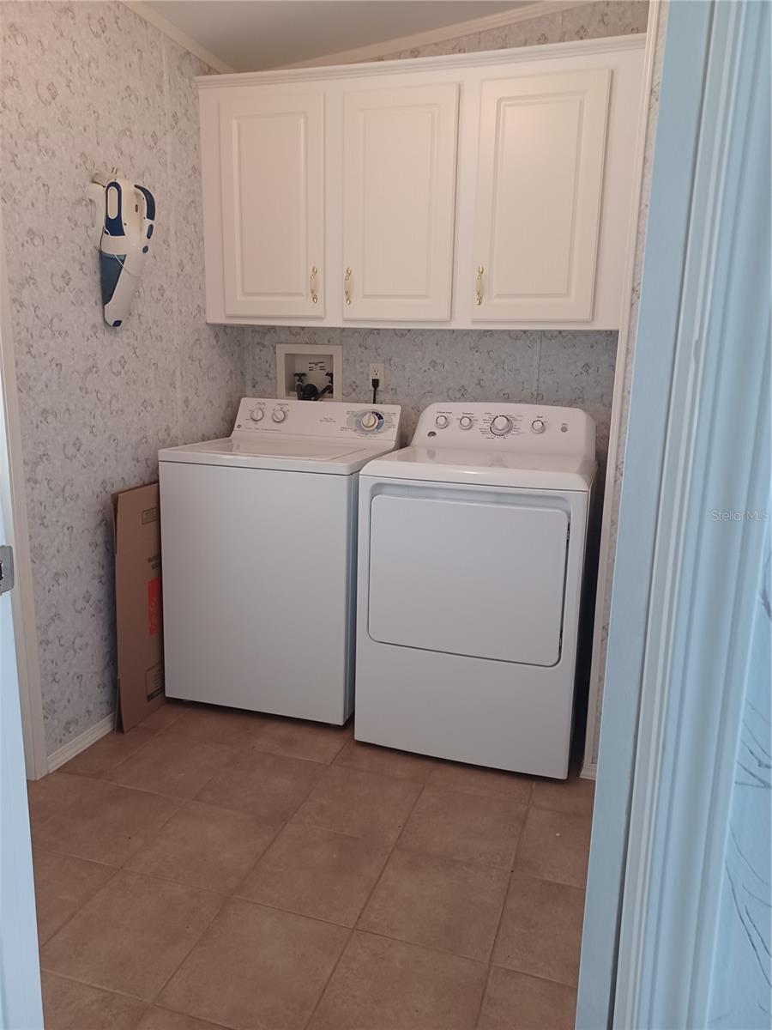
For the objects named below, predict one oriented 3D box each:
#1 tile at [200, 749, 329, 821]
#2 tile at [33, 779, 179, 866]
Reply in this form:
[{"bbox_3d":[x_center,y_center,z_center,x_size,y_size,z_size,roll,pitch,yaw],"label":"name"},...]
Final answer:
[{"bbox_3d":[-0.366,0.798,2.211,0.300,0.010,0.300,5,12,17],"label":"tile"},{"bbox_3d":[-0.750,0.832,2.016,0.300,0.010,0.300,5,12,17],"label":"tile"}]

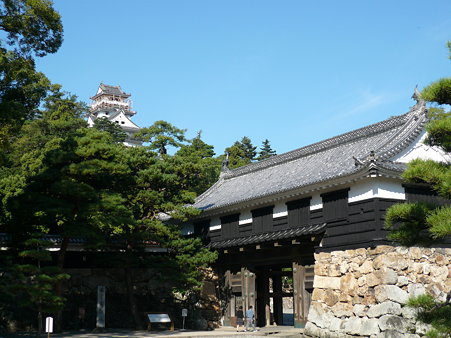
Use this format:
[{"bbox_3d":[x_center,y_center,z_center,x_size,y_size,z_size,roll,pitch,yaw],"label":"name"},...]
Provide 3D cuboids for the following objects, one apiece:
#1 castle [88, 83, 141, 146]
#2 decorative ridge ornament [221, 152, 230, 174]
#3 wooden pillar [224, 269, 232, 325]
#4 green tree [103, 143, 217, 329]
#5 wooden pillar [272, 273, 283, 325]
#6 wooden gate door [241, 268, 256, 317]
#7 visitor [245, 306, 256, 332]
[{"bbox_3d":[-30.463,-14.423,209.002,14.000,19.000,12.500,6,-12,-28],"label":"castle"},{"bbox_3d":[0.000,-0.545,59.813,0.420,1.600,0.750,6,-12,-28],"label":"decorative ridge ornament"},{"bbox_3d":[0.181,8.954,53.646,0.450,4.000,0.500,6,-12,-28],"label":"wooden pillar"},{"bbox_3d":[-4.297,4.376,51.554,7.800,12.450,7.600,0,-10,0],"label":"green tree"},{"bbox_3d":[3.650,8.921,53.467,0.450,3.900,0.450,6,-12,-28],"label":"wooden pillar"},{"bbox_3d":[1.570,8.466,51.393,0.600,4.150,0.720,6,-12,-28],"label":"wooden gate door"},{"bbox_3d":[1.585,9.523,48.884,0.520,1.640,0.420,-4,-11,20],"label":"visitor"}]

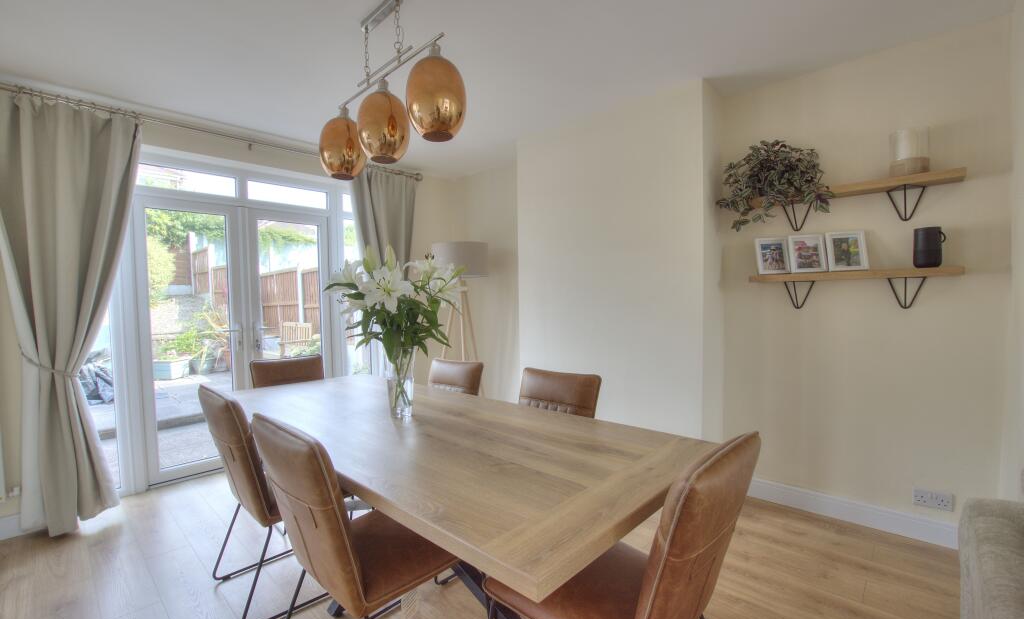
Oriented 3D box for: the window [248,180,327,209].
[{"bbox_3d":[-1.853,-0.941,3.535,0.050,0.150,0.610,1,3,45],"label":"window"}]

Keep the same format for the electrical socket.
[{"bbox_3d":[2.131,0.964,2.160,0.146,0.086,0.014,1,3,42],"label":"electrical socket"}]

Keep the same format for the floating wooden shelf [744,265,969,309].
[{"bbox_3d":[1.795,-0.099,2.302,0.885,0.195,0.168,1,3,42],"label":"floating wooden shelf"}]

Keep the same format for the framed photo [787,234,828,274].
[{"bbox_3d":[1.662,-0.309,2.403,0.162,0.215,0.020,0,-12,23],"label":"framed photo"}]

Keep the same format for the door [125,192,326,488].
[{"bbox_3d":[-2.075,0.200,3.331,0.070,1.990,1.320,1,3,45],"label":"door"}]

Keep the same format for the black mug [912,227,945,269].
[{"bbox_3d":[2.029,-0.297,2.076,0.118,0.190,0.105,1,3,42],"label":"black mug"}]

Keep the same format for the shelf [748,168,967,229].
[{"bbox_3d":[1.786,-0.551,2.285,0.885,0.191,0.168,1,3,42],"label":"shelf"}]

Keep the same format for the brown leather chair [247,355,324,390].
[{"bbox_3d":[-1.449,0.803,2.884,0.470,0.890,0.580,-3,3,-40],"label":"brown leather chair"}]

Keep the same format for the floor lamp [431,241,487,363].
[{"bbox_3d":[-0.441,0.316,3.611,0.530,1.760,0.520,-1,2,-7],"label":"floor lamp"}]

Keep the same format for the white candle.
[{"bbox_3d":[1.965,-0.815,2.107,0.125,0.140,0.125,1,3,42],"label":"white candle"}]

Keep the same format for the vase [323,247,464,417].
[{"bbox_3d":[-0.563,0.107,1.970,0.580,0.760,0.500,-2,2,-16],"label":"vase"}]

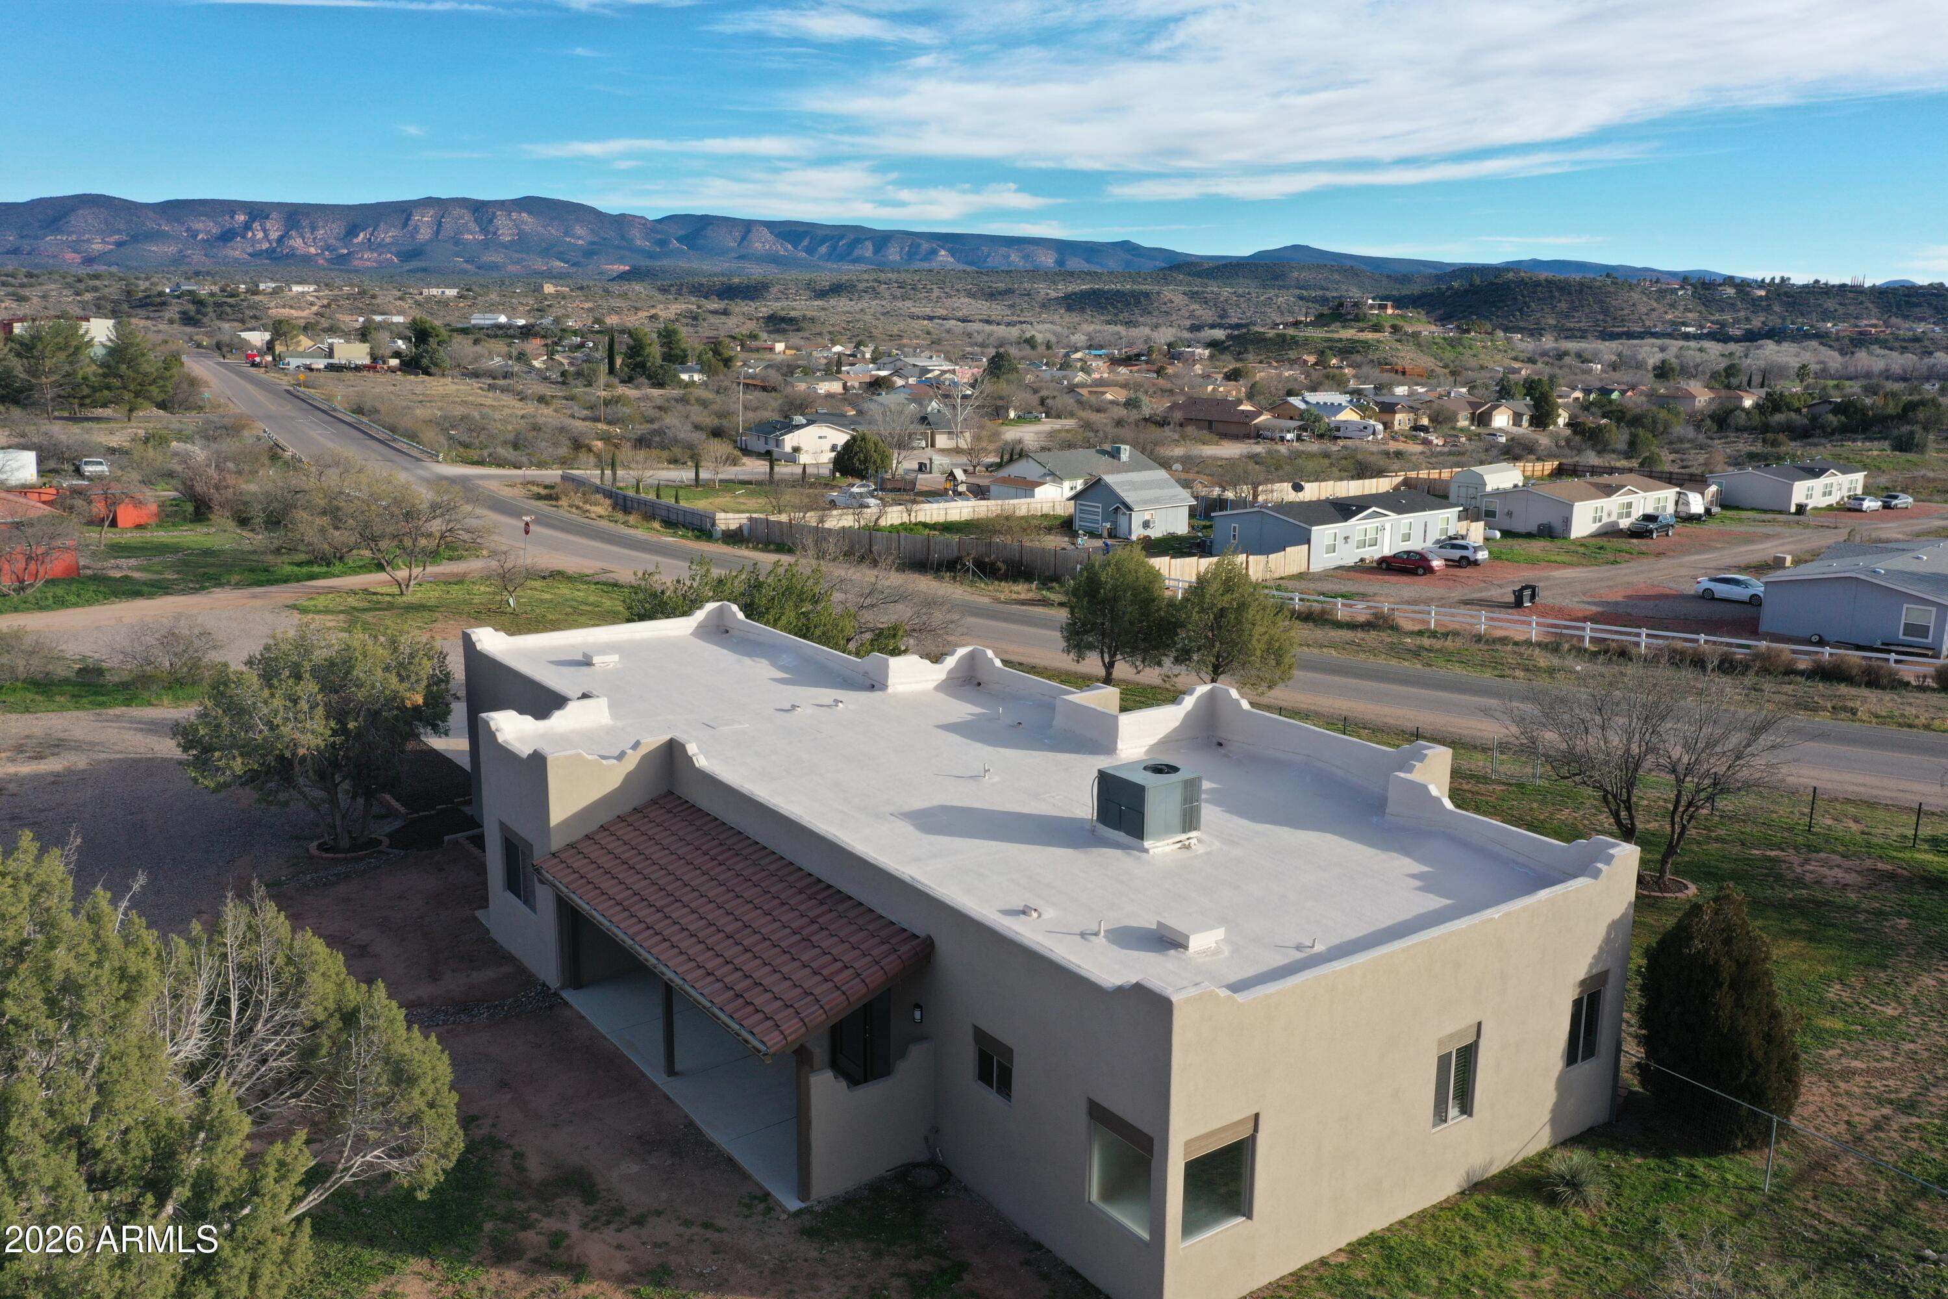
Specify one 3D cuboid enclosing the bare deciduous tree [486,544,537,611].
[{"bbox_3d":[-21.666,-3.350,70.949,2.363,3.117,2.127,-3,13,-17],"label":"bare deciduous tree"}]

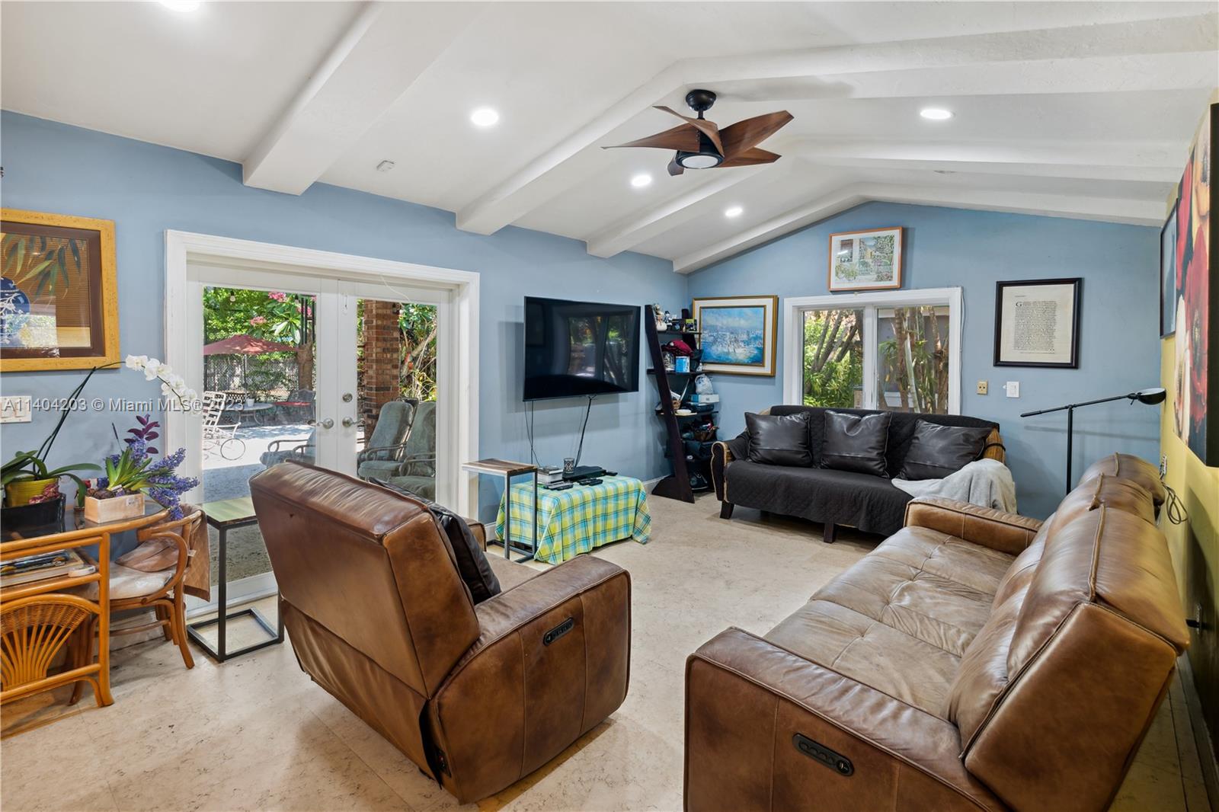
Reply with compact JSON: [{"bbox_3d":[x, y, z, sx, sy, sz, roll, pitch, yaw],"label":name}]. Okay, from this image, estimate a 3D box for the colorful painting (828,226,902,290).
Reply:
[{"bbox_3d":[2.524,-1.448,5.379,0.675,0.585,0.035,4,4,41],"label":"colorful painting"}]

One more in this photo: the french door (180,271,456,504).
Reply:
[{"bbox_3d":[-1.805,0.141,3.618,0.090,1.930,1.660,4,4,41],"label":"french door"}]

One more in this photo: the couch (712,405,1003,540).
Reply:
[{"bbox_3d":[2.020,0.577,4.552,2.130,0.950,0.930,4,4,41],"label":"couch"}]

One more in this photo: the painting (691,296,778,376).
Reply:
[{"bbox_3d":[1.426,-0.829,6.308,1.060,0.910,0.050,4,4,41],"label":"painting"}]

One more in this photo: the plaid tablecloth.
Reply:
[{"bbox_3d":[-0.298,0.838,4.328,0.820,0.440,0.930,4,4,41],"label":"plaid tablecloth"}]

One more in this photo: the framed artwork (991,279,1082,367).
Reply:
[{"bbox_3d":[3.545,-0.683,4.502,0.565,0.735,0.035,4,4,41],"label":"framed artwork"}]

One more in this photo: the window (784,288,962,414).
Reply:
[{"bbox_3d":[2.543,-0.511,5.409,1.650,1.220,0.100,4,4,41],"label":"window"}]

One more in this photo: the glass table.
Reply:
[{"bbox_3d":[-1.941,0.857,2.816,0.500,0.670,0.280,4,4,41],"label":"glass table"}]

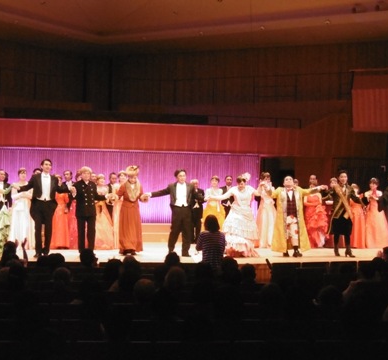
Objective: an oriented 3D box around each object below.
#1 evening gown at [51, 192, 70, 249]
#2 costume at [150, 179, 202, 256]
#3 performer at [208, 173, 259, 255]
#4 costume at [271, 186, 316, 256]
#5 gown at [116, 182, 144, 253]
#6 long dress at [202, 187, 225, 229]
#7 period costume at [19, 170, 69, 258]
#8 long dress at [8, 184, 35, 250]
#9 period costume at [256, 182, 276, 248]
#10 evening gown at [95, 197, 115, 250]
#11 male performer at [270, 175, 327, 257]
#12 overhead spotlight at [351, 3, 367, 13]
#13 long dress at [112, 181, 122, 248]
[{"bbox_3d":[-2.823,0.862,17.300,0.470,1.195,0.450,1,-1,-11],"label":"evening gown"},{"bbox_3d":[-0.347,0.772,16.200,1.030,1.460,0.420,1,0,-9],"label":"costume"},{"bbox_3d":[0.800,0.681,16.150,1.030,1.660,0.750,1,0,-1],"label":"performer"},{"bbox_3d":[1.970,0.812,16.200,0.910,1.380,0.450,1,0,-5],"label":"costume"},{"bbox_3d":[-1.257,0.743,16.200,0.560,1.386,0.450,1,-1,-9],"label":"gown"},{"bbox_3d":[0.502,0.840,19.100,0.660,1.377,0.600,1,-1,-7],"label":"long dress"},{"bbox_3d":[-2.906,0.671,15.900,1.010,1.630,0.420,1,0,-12],"label":"period costume"},{"bbox_3d":[-3.542,0.744,16.800,0.570,1.386,0.500,1,-1,-11],"label":"long dress"},{"bbox_3d":[1.653,0.798,18.400,0.520,1.484,0.480,1,-1,-7],"label":"period costume"},{"bbox_3d":[-2.013,0.952,17.900,0.580,1.200,0.500,1,0,-9],"label":"evening gown"},{"bbox_3d":[2.069,0.713,16.200,1.110,1.620,0.480,1,0,-5],"label":"male performer"},{"bbox_3d":[4.094,-4.268,20.300,0.380,0.270,0.260,-8,-7,-30],"label":"overhead spotlight"},{"bbox_3d":[-1.512,0.772,17.300,0.480,1.438,0.450,1,-1,-10],"label":"long dress"}]

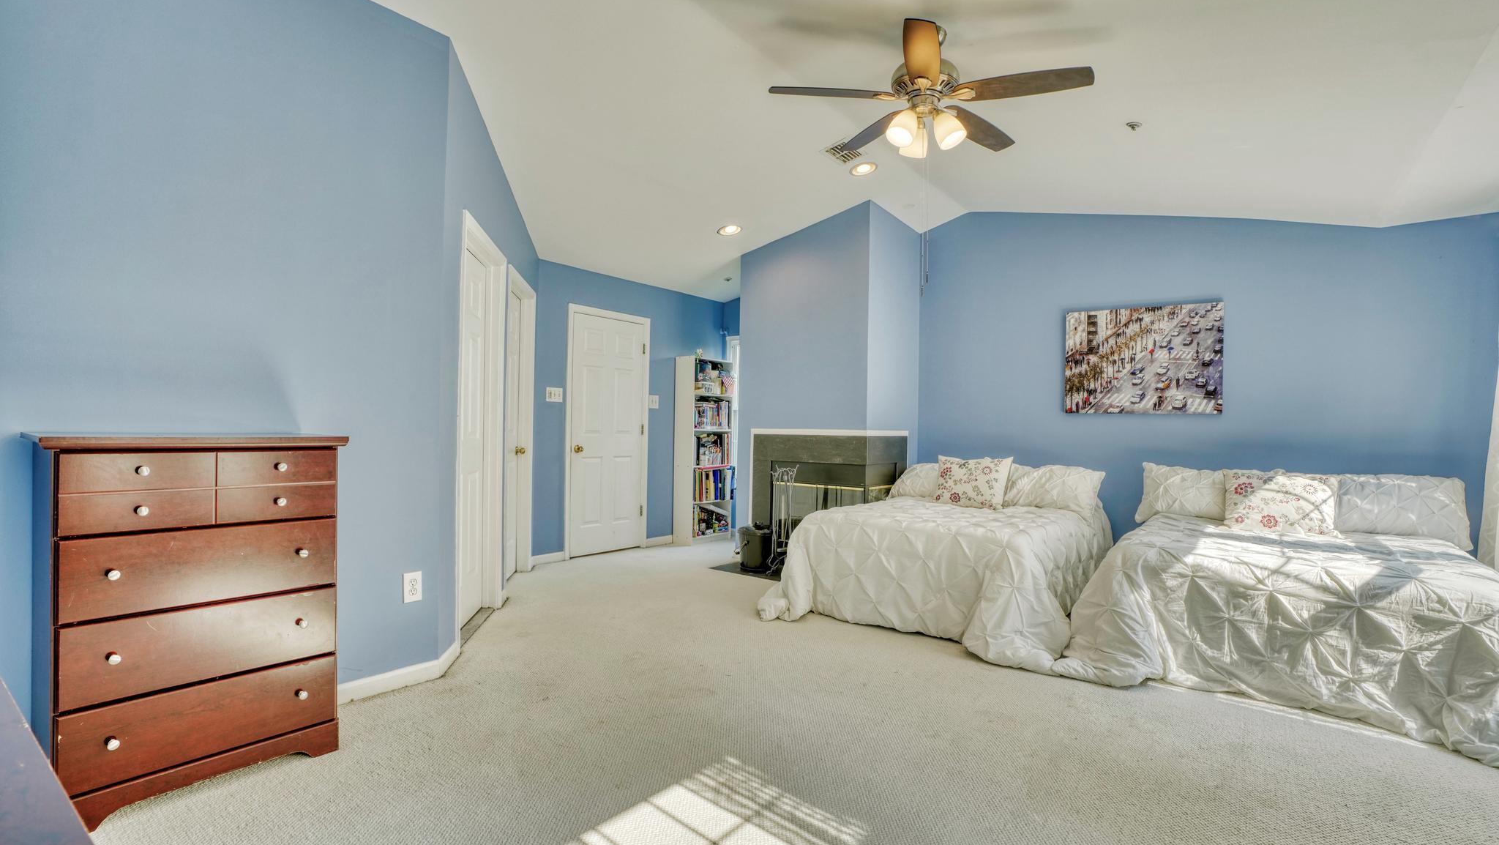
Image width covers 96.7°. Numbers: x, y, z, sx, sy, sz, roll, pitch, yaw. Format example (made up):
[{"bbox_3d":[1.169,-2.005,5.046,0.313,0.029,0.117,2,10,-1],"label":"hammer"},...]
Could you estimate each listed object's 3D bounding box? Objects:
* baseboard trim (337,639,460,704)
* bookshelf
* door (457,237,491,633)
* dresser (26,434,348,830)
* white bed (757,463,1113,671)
[{"bbox_3d":[-1.488,1.066,2.906,0.260,0.080,0.630,1,-1,39],"label":"baseboard trim"},{"bbox_3d":[-0.444,0.273,6.482,0.260,1.760,0.560,1,-1,39],"label":"bookshelf"},{"bbox_3d":[-1.544,0.090,3.598,0.045,2.030,0.760,1,0,-8],"label":"door"},{"bbox_3d":[-1.750,0.568,2.101,0.413,1.052,0.720,1,-1,39],"label":"dresser"},{"bbox_3d":[1.386,0.746,4.457,1.580,0.840,2.350,1,-1,39],"label":"white bed"}]

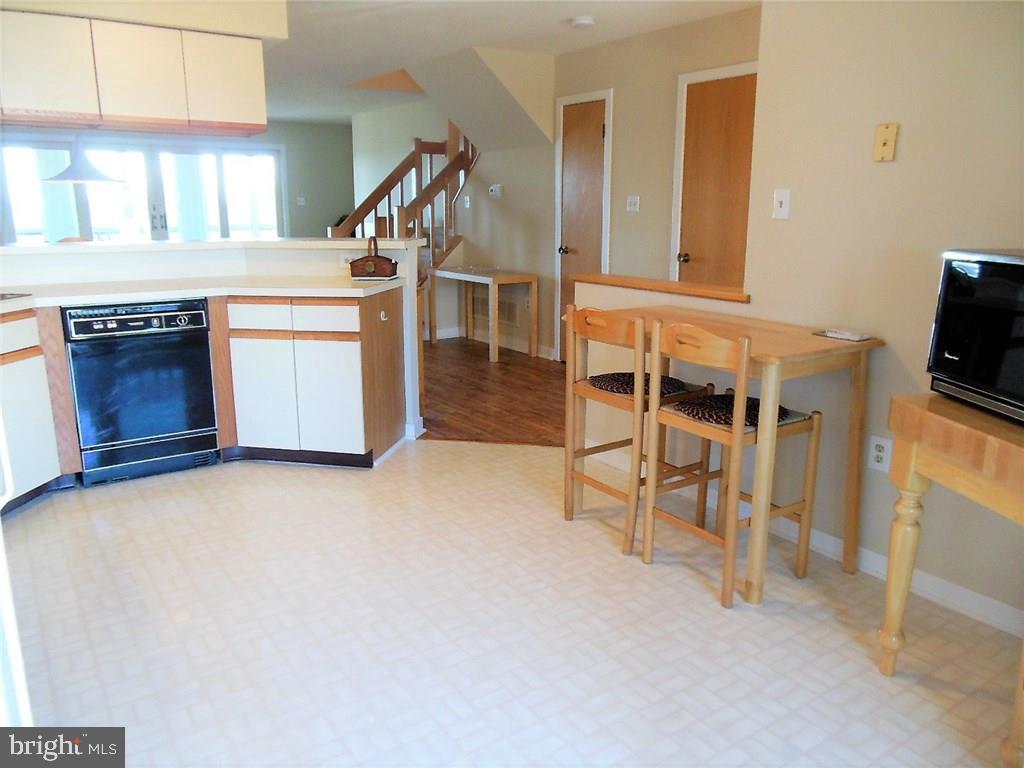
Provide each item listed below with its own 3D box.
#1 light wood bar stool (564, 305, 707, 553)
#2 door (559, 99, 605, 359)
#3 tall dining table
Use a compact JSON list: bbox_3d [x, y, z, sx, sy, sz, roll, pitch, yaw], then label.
[{"bbox_3d":[0.500,0.134,2.939,0.440,0.894,0.400,-9,16,-34],"label":"light wood bar stool"},{"bbox_3d":[0.554,-1.155,5.929,0.045,2.060,0.490,-10,16,-35],"label":"door"},{"bbox_3d":[0.718,0.189,2.884,0.570,0.810,1.090,-9,15,-32],"label":"tall dining table"}]

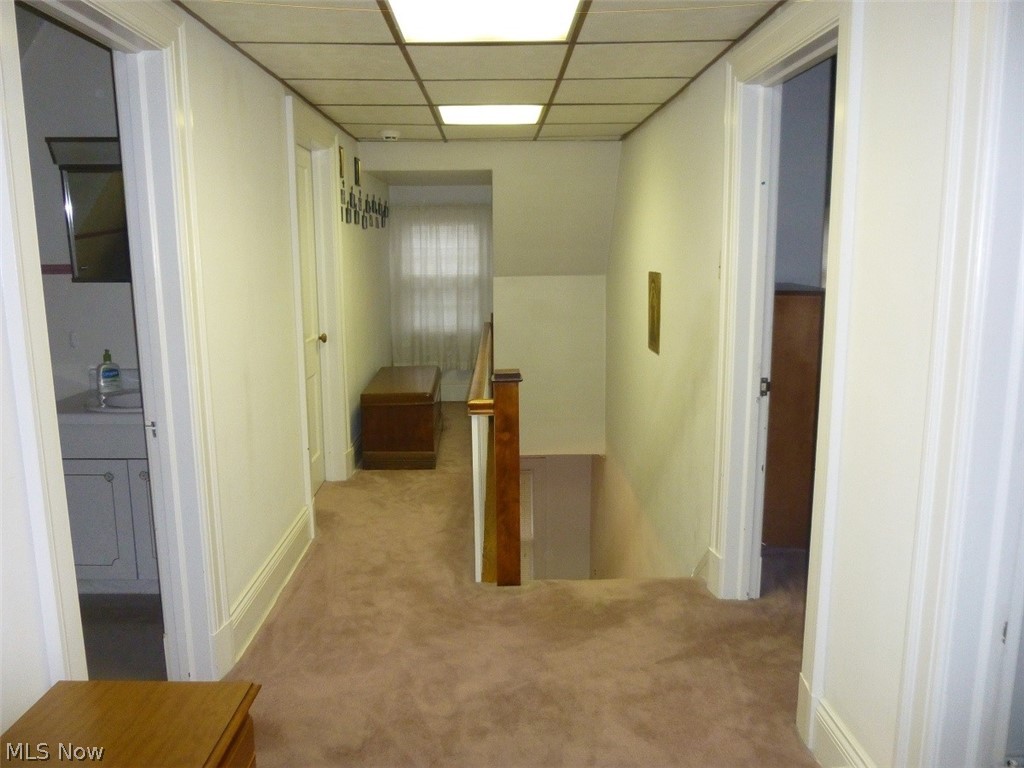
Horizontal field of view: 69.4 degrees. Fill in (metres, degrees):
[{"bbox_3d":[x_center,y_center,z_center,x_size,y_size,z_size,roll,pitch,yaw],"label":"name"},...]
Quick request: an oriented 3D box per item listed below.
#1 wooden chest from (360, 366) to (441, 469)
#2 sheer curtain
[{"bbox_3d":[-0.748,0.212,5.227,0.470,0.495,1.050,-1,11,-3],"label":"wooden chest"},{"bbox_3d":[-0.616,-0.849,6.544,0.890,1.460,0.090,-1,10,-1],"label":"sheer curtain"}]

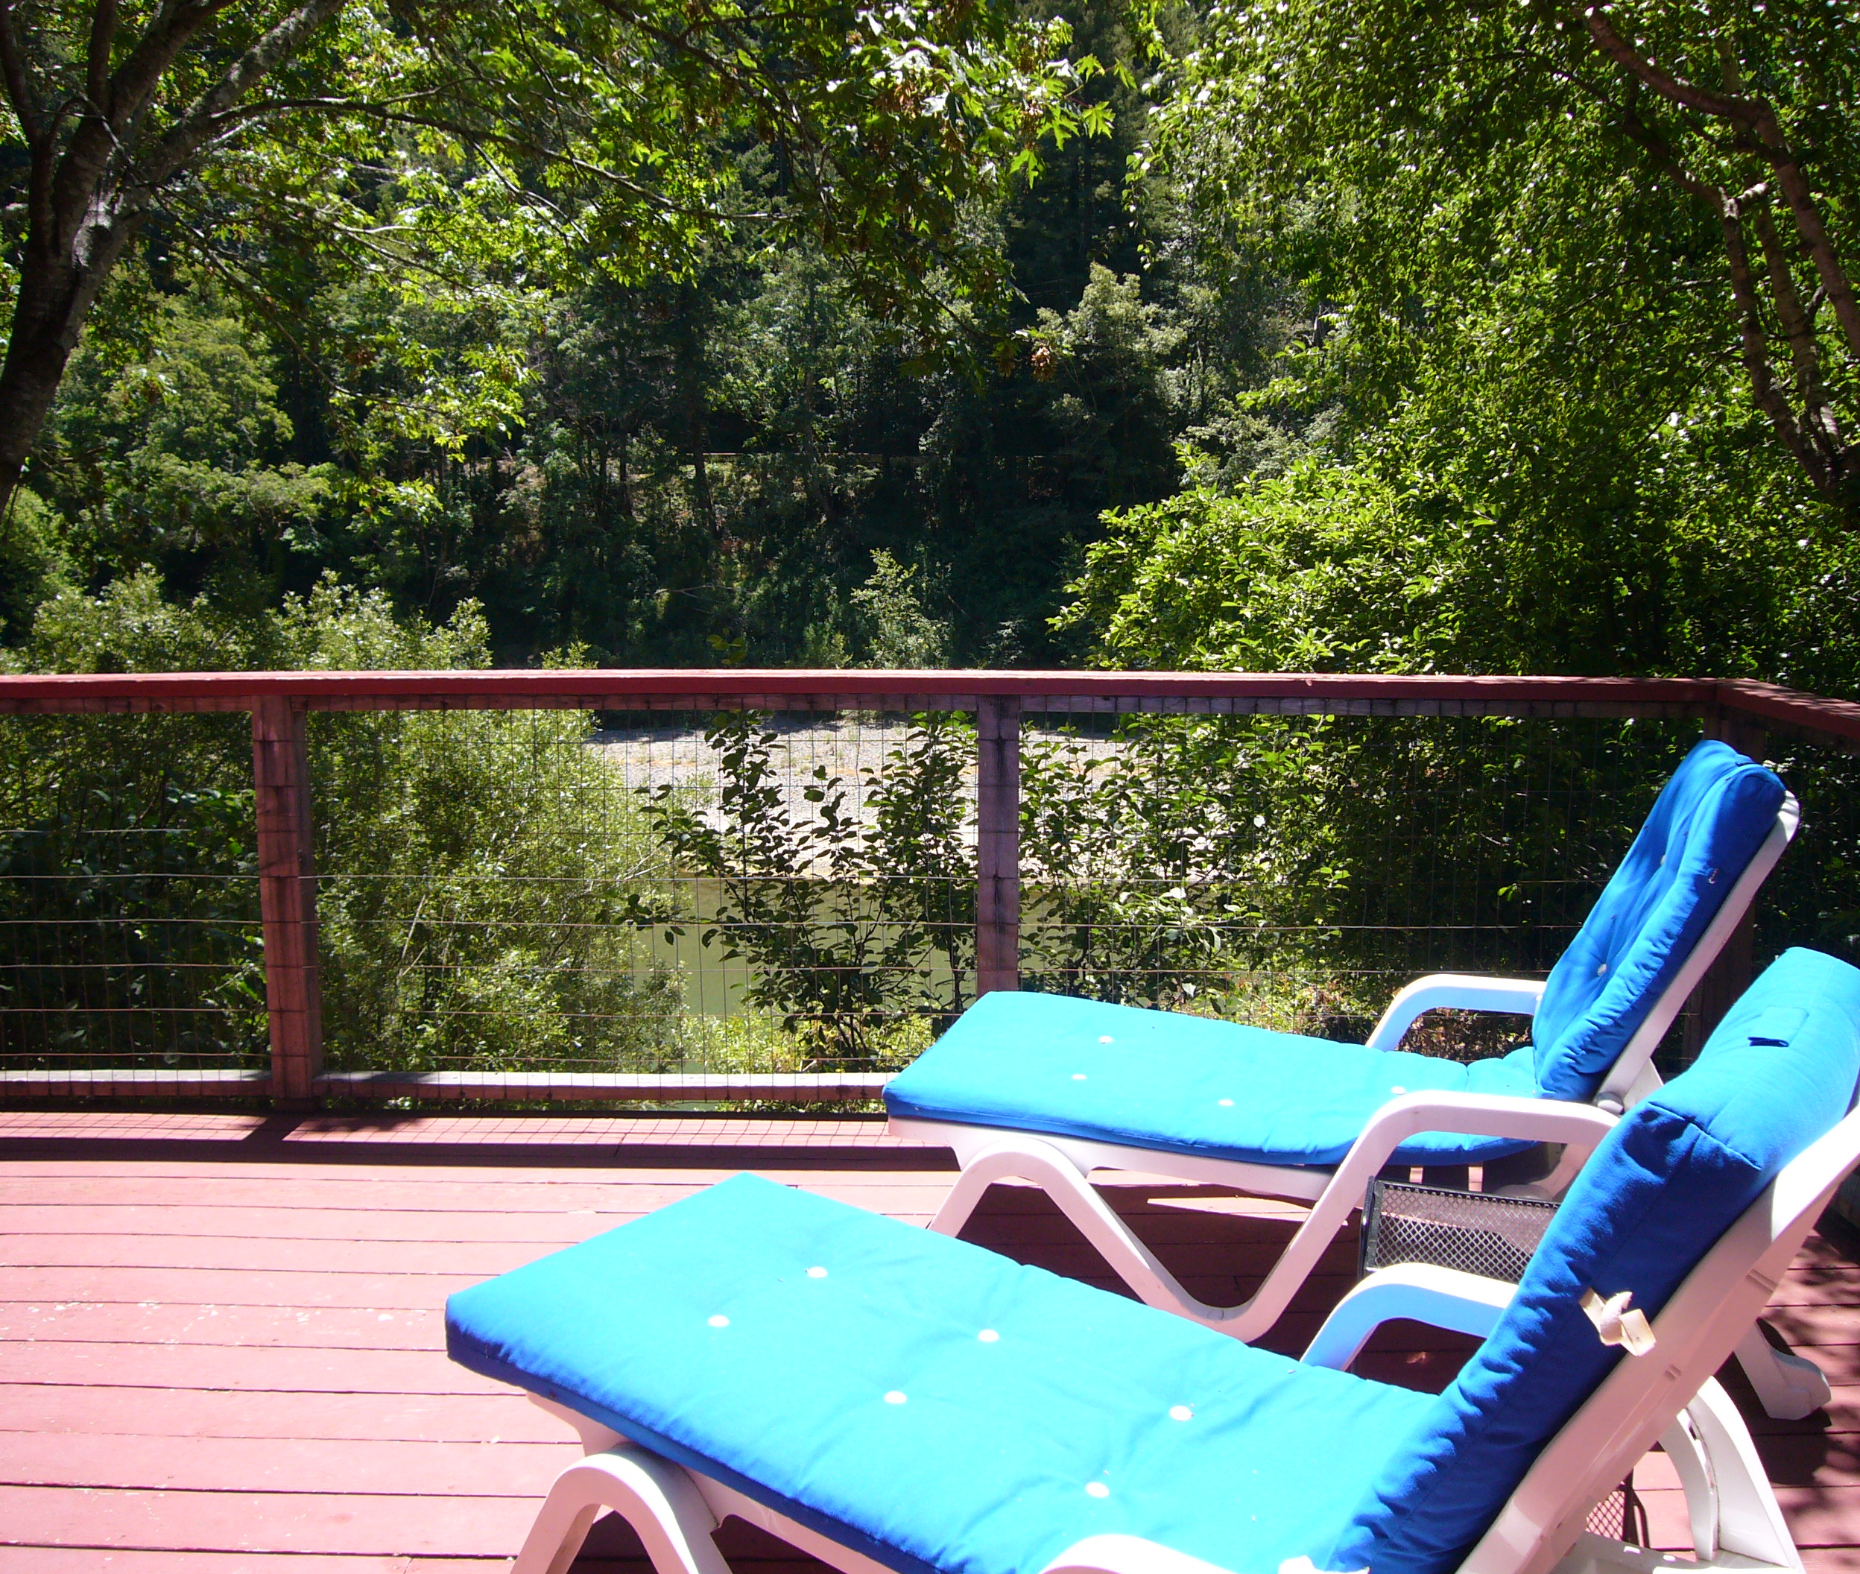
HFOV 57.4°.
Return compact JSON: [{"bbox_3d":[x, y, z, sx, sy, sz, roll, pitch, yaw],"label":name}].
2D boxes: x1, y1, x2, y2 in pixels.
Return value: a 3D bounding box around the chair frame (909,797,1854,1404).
[{"bbox_3d":[0.753,0.412,3.070,1.540,0.940,0.740,3,10,17],"label":"chair frame"}]

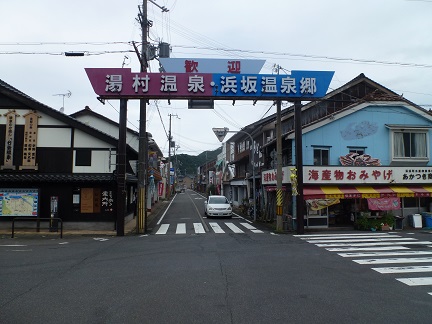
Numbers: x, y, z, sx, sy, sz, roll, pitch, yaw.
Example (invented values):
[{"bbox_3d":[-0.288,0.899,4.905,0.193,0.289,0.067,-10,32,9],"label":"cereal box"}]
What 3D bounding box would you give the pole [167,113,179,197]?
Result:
[{"bbox_3d":[-6.328,-0.809,43.525,1.629,12.658,0.600,0,-4,-6],"label":"pole"}]

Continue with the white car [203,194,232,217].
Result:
[{"bbox_3d":[0.091,3.161,21.937,1.700,1.470,4.450,0,-4,-4],"label":"white car"}]

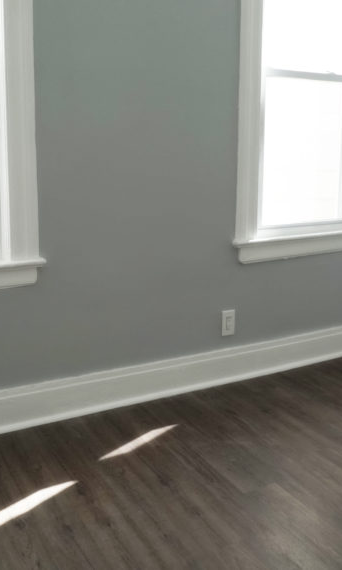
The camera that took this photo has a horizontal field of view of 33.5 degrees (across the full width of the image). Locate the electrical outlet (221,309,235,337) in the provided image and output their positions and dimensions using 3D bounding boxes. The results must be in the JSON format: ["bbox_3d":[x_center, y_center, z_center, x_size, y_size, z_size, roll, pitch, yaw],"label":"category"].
[{"bbox_3d":[0.272,0.181,2.656,0.073,0.122,0.010,-6,13,-30],"label":"electrical outlet"}]

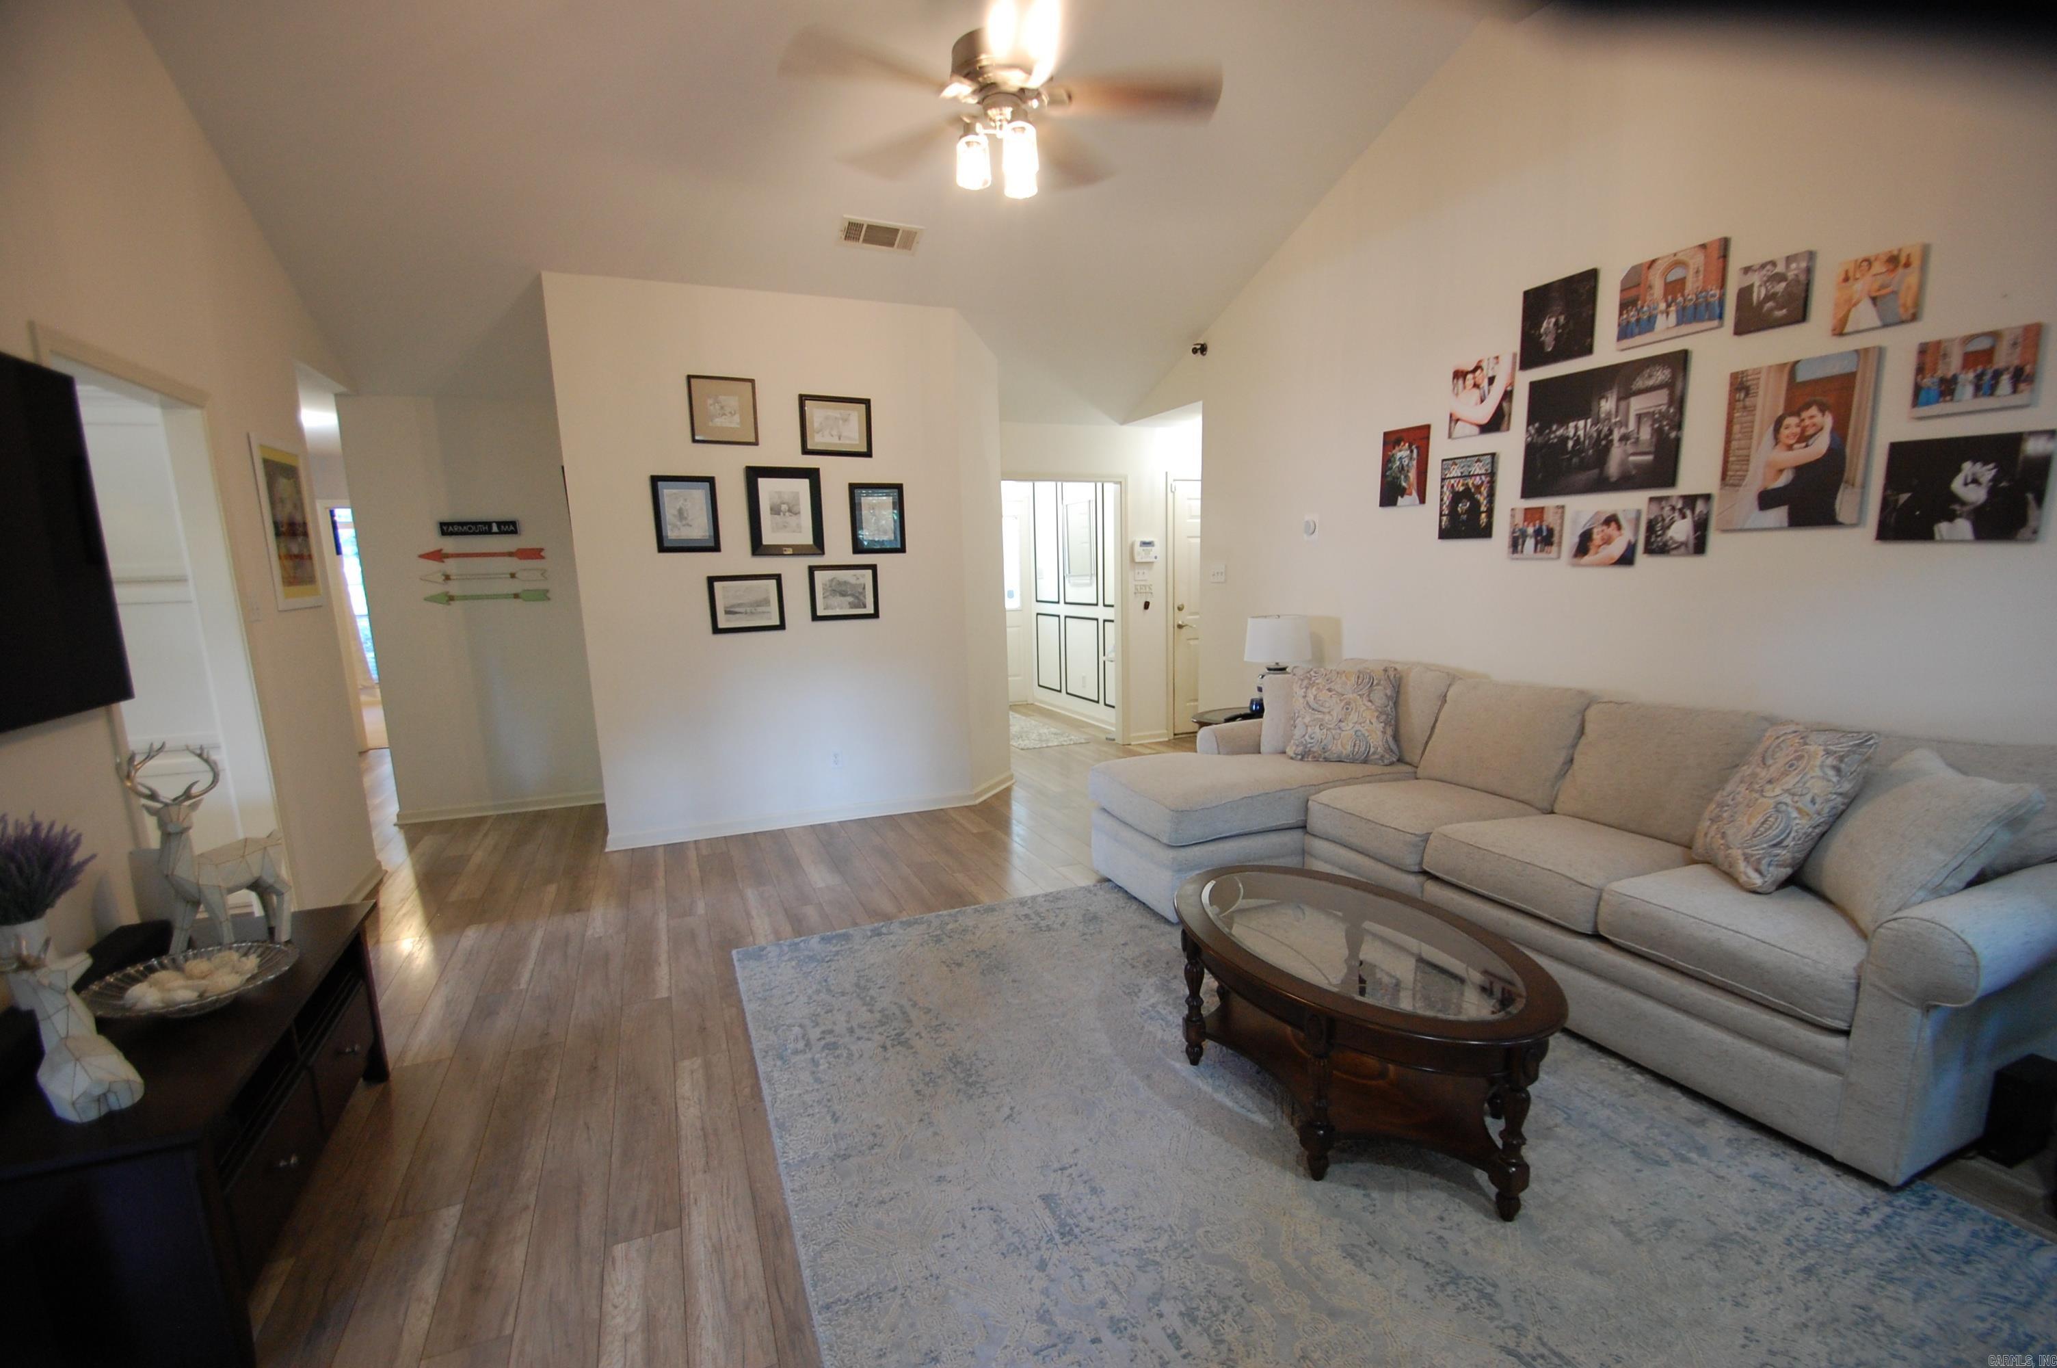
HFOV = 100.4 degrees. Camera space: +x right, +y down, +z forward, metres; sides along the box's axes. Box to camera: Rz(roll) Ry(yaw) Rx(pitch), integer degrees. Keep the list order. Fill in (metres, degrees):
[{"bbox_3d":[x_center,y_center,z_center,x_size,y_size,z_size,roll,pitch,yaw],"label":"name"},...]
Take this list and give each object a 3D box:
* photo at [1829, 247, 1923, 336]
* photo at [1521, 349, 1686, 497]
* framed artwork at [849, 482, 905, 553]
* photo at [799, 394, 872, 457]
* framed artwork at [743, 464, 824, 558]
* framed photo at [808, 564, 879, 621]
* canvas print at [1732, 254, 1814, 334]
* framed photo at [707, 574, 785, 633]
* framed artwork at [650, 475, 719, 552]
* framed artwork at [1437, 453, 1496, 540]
[{"bbox_3d":[2.514,-1.157,2.527,0.025,0.210,0.203,-6,10,-23],"label":"photo"},{"bbox_3d":[2.203,-0.973,3.301,0.025,0.467,0.596,-6,10,-23],"label":"photo"},{"bbox_3d":[-0.851,-0.932,4.854,0.302,0.385,0.022,-5,10,-20],"label":"framed artwork"},{"bbox_3d":[-1.030,-1.375,4.596,0.372,0.304,0.022,-5,9,-18],"label":"photo"},{"bbox_3d":[-1.292,-0.917,4.572,0.376,0.458,0.026,-5,9,-18],"label":"framed artwork"},{"bbox_3d":[-1.014,-0.503,4.728,0.367,0.296,0.022,-5,9,-18],"label":"framed photo"},{"bbox_3d":[2.406,-1.253,2.760,0.025,0.210,0.203,-6,10,-23],"label":"canvas print"},{"bbox_3d":[-1.500,-0.427,4.572,0.370,0.300,0.022,-5,9,-18],"label":"framed photo"},{"bbox_3d":[-1.792,-0.886,4.496,0.309,0.393,0.022,-5,10,-20],"label":"framed artwork"},{"bbox_3d":[1.982,-0.836,3.853,0.025,0.364,0.279,-6,10,-23],"label":"framed artwork"}]

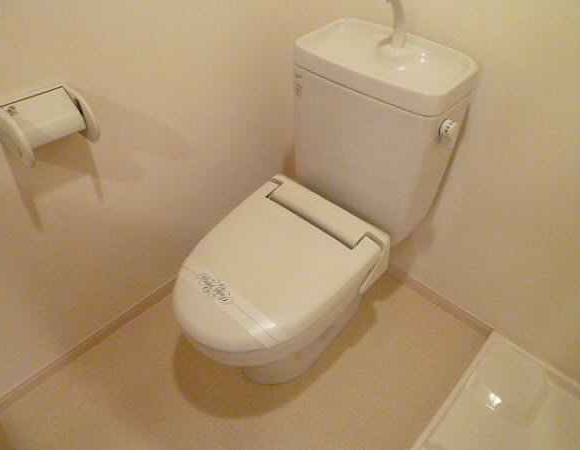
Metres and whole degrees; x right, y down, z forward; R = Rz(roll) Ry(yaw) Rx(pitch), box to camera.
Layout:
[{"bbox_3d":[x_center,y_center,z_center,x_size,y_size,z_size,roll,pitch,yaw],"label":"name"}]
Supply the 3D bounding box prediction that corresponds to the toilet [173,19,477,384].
[{"bbox_3d":[0.043,0.041,1.126,0.392,0.837,0.764,33,52,29],"label":"toilet"}]

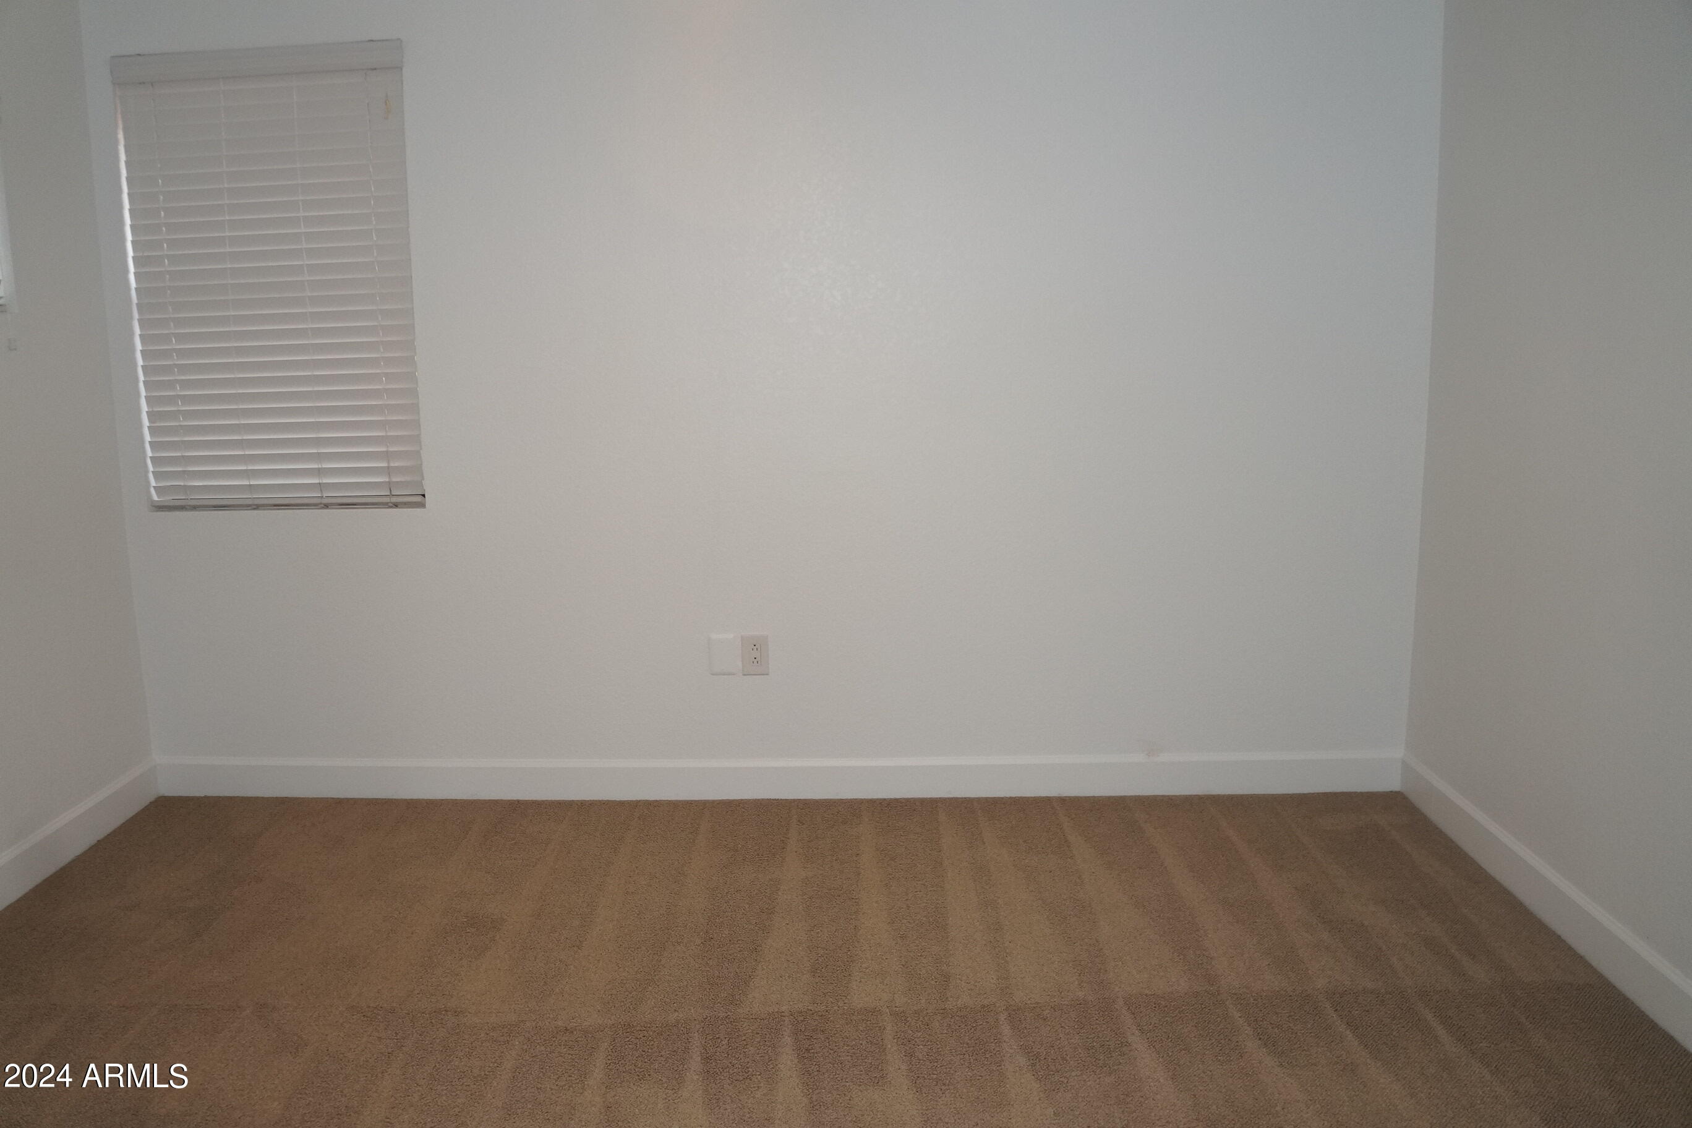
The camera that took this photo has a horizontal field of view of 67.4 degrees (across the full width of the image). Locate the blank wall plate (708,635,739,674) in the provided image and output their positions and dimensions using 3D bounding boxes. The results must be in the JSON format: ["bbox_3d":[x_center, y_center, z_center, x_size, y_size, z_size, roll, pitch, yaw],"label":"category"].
[{"bbox_3d":[-0.343,0.257,3.553,0.081,0.117,0.009,-1,10,2],"label":"blank wall plate"}]

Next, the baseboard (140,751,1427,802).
[{"bbox_3d":[-0.215,0.606,3.606,3.550,0.127,0.016,-1,10,2],"label":"baseboard"}]

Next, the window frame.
[{"bbox_3d":[-1.546,-0.749,3.419,0.775,1.216,0.070,-1,10,2],"label":"window frame"}]

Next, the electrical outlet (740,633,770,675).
[{"bbox_3d":[-0.253,0.257,3.550,0.075,0.118,0.009,-1,10,2],"label":"electrical outlet"}]

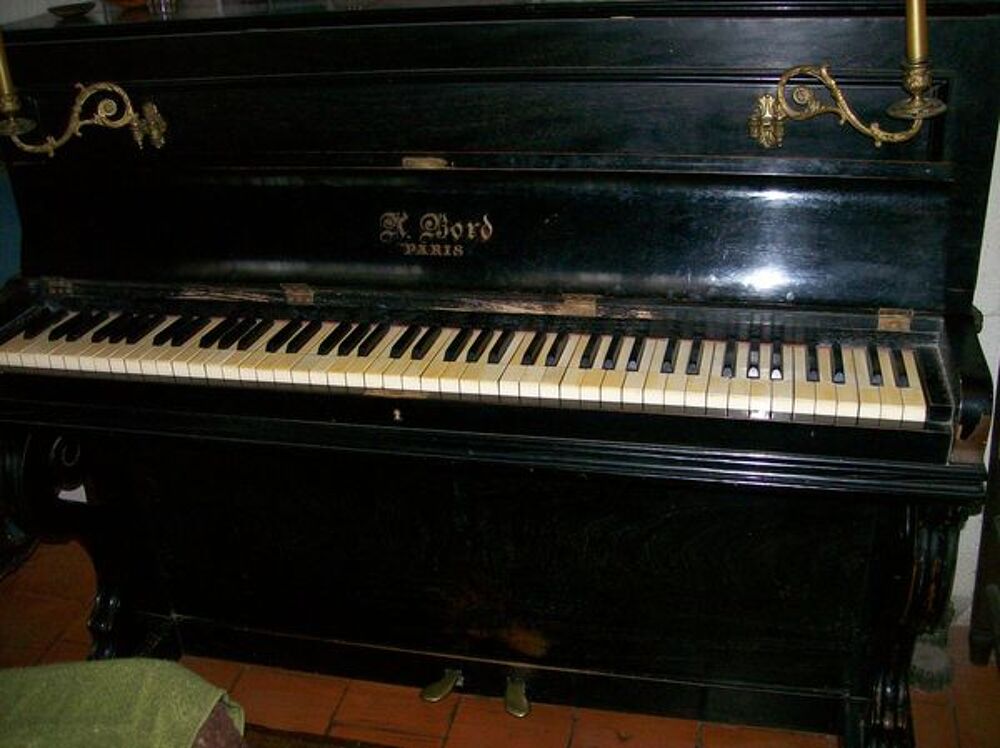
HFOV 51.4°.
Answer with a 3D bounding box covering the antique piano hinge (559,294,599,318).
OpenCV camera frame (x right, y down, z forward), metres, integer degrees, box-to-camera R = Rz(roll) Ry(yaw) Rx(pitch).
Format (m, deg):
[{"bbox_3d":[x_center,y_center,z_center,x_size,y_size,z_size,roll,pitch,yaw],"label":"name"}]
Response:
[{"bbox_3d":[0.100,-0.085,1.303,0.041,0.015,0.044,3,24,13],"label":"antique piano hinge"}]

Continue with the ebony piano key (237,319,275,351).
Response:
[{"bbox_3d":[-0.312,-0.054,1.345,0.011,0.012,0.099,3,24,13],"label":"ebony piano key"}]

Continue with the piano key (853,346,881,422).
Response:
[{"bbox_3d":[0.408,0.009,1.162,0.023,0.020,0.140,3,27,13],"label":"piano key"}]

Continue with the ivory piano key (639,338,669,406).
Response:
[{"bbox_3d":[0.187,-0.004,1.213,0.023,0.020,0.140,3,27,13],"label":"ivory piano key"}]

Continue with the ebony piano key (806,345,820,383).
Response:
[{"bbox_3d":[0.357,-0.018,1.186,0.011,0.011,0.097,3,27,13],"label":"ebony piano key"}]

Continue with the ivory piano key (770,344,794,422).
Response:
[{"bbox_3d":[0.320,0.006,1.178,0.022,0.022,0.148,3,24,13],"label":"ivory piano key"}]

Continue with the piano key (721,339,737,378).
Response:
[{"bbox_3d":[0.267,-0.022,1.206,0.011,0.012,0.099,3,24,13],"label":"piano key"}]

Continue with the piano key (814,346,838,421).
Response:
[{"bbox_3d":[0.367,0.007,1.178,0.023,0.020,0.147,3,25,13],"label":"piano key"}]

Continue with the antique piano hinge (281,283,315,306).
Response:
[{"bbox_3d":[-0.267,-0.105,1.372,0.039,0.029,0.012,3,25,13],"label":"antique piano hinge"}]

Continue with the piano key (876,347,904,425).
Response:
[{"bbox_3d":[0.430,0.010,1.158,0.023,0.020,0.140,3,27,13],"label":"piano key"}]

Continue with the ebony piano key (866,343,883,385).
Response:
[{"bbox_3d":[0.421,-0.013,1.171,0.011,0.011,0.100,3,27,13],"label":"ebony piano key"}]

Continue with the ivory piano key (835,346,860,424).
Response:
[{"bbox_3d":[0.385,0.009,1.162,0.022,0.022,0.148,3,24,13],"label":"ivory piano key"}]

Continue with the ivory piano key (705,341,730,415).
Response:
[{"bbox_3d":[0.254,0.000,1.198,0.023,0.020,0.140,3,27,13],"label":"ivory piano key"}]

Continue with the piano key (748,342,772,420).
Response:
[{"bbox_3d":[0.301,0.003,1.194,0.023,0.020,0.147,3,25,13],"label":"piano key"}]

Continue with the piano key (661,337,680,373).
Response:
[{"bbox_3d":[0.201,-0.026,1.222,0.011,0.012,0.099,3,24,13],"label":"piano key"}]

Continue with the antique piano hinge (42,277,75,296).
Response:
[{"bbox_3d":[-0.622,-0.124,1.466,0.043,0.026,0.009,3,27,13],"label":"antique piano hinge"}]

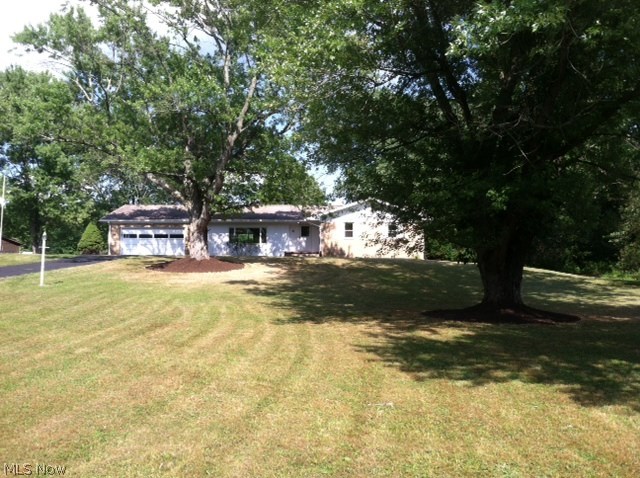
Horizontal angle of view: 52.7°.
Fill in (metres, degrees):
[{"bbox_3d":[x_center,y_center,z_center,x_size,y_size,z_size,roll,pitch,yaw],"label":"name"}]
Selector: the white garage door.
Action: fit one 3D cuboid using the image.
[{"bbox_3d":[-12.450,0.270,48.100,4.850,2.100,0.100,0,-1,4],"label":"white garage door"}]

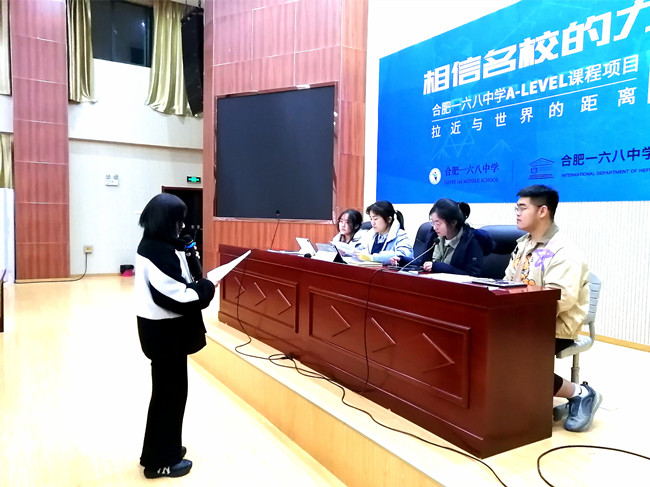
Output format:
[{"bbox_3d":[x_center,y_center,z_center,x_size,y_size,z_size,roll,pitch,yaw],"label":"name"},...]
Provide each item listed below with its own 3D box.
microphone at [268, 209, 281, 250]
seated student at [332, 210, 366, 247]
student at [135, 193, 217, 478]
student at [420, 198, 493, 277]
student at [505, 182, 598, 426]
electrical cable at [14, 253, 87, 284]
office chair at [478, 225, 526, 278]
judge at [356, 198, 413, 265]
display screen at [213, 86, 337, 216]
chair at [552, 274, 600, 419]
[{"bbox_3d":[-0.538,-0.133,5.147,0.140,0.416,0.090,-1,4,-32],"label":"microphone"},{"bbox_3d":[0.238,0.281,4.912,0.680,1.220,0.500,-1,4,-37],"label":"seated student"},{"bbox_3d":[-0.886,0.519,2.924,0.450,1.595,0.480,-1,3,-26],"label":"student"},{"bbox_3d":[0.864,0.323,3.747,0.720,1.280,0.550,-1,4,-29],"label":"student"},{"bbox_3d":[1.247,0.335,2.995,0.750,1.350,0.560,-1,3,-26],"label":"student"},{"bbox_3d":[-6.040,0.514,11.311,1.500,0.540,0.800,-1,4,-32],"label":"electrical cable"},{"bbox_3d":[1.168,0.416,3.600,0.650,1.120,0.620,-1,4,-32],"label":"office chair"},{"bbox_3d":[0.464,0.279,4.356,0.700,1.290,0.550,-1,4,-31],"label":"judge"},{"bbox_3d":[-0.887,-1.462,8.474,2.300,2.100,0.080,2,3,27],"label":"display screen"},{"bbox_3d":[1.290,0.589,3.027,0.520,0.840,0.450,-1,4,-38],"label":"chair"}]

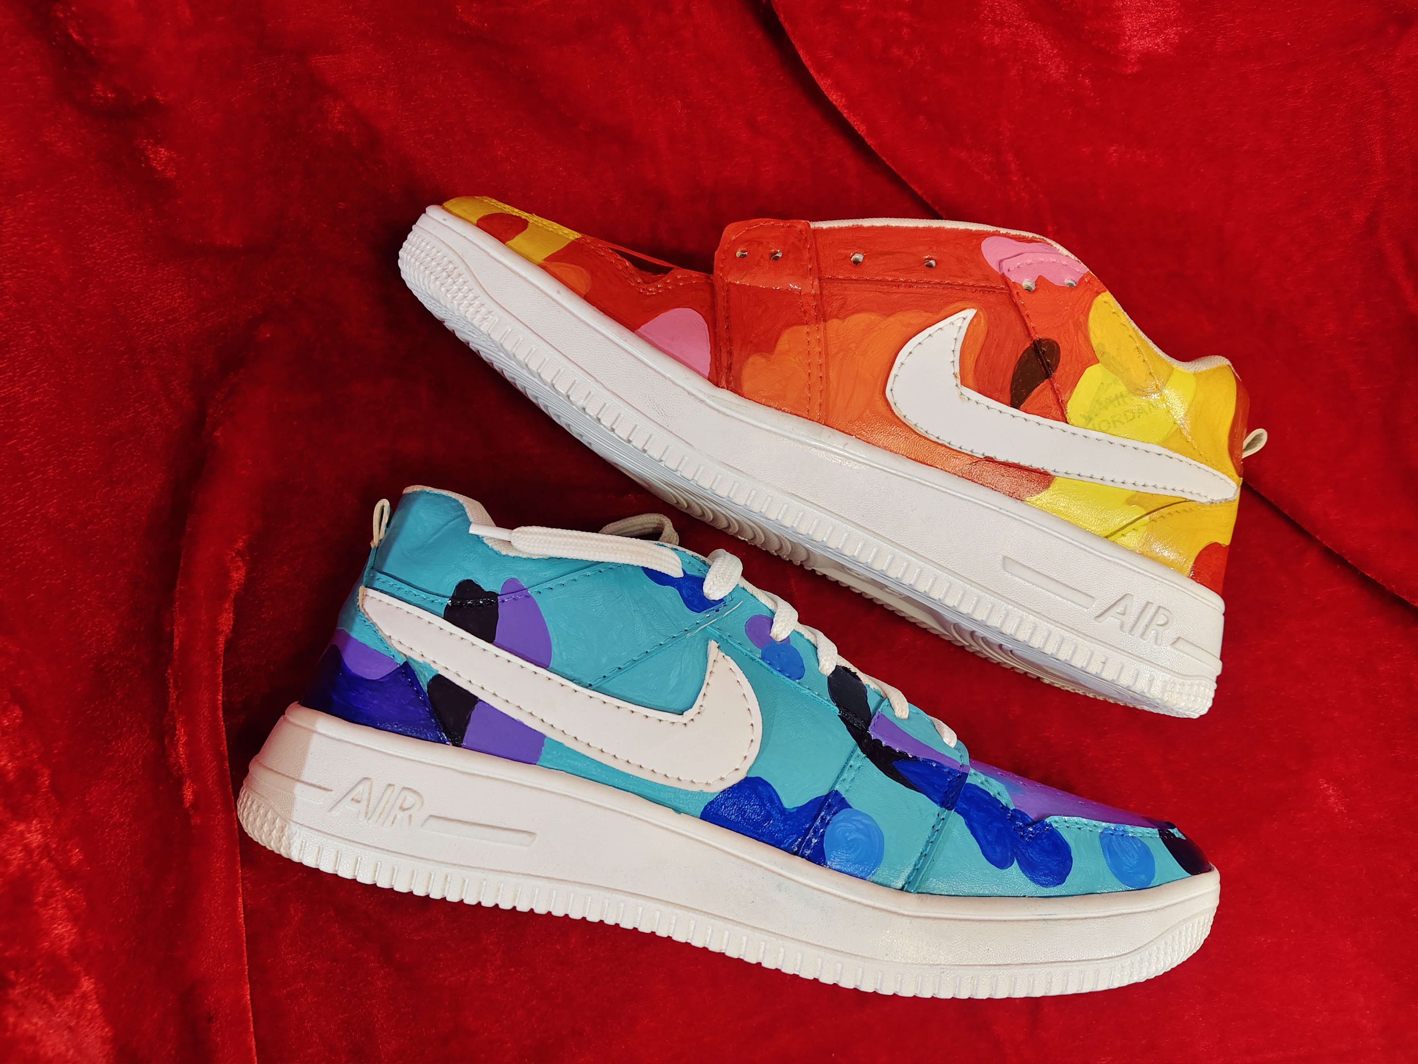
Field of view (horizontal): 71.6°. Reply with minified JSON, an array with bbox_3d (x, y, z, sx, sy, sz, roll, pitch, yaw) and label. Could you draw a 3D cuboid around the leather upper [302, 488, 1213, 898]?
[{"bbox_3d":[0.028,0.044,0.290,0.271,0.098,0.077,12,92,-6],"label":"leather upper"}]

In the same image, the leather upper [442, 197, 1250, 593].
[{"bbox_3d":[0.046,-0.057,0.310,0.270,0.098,0.081,26,85,-1],"label":"leather upper"}]

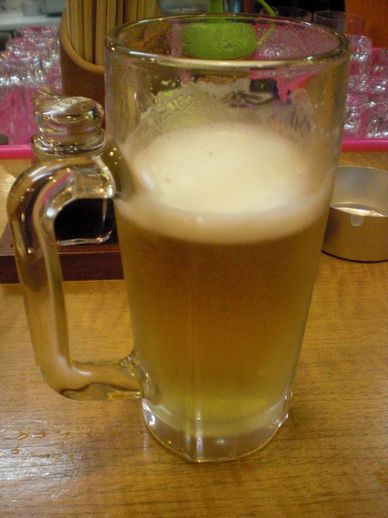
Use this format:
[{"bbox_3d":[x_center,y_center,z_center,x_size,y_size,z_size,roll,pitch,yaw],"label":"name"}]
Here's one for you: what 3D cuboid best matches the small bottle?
[{"bbox_3d":[-0.078,-0.059,0.369,0.046,0.086,0.055,-24,40,-33],"label":"small bottle"}]

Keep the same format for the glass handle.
[{"bbox_3d":[-0.048,0.016,0.243,0.049,0.120,0.023,-4,33,-6],"label":"glass handle"}]

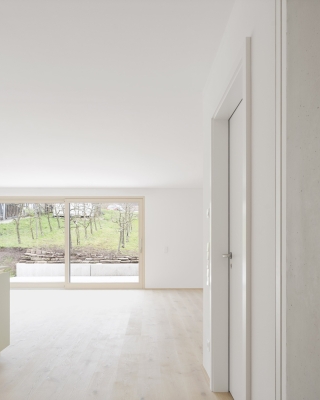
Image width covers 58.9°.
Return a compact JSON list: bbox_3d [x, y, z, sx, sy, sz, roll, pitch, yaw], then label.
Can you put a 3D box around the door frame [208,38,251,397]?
[{"bbox_3d":[0.490,0.360,1.750,0.180,2.120,0.860,0,-3,-2],"label":"door frame"}]

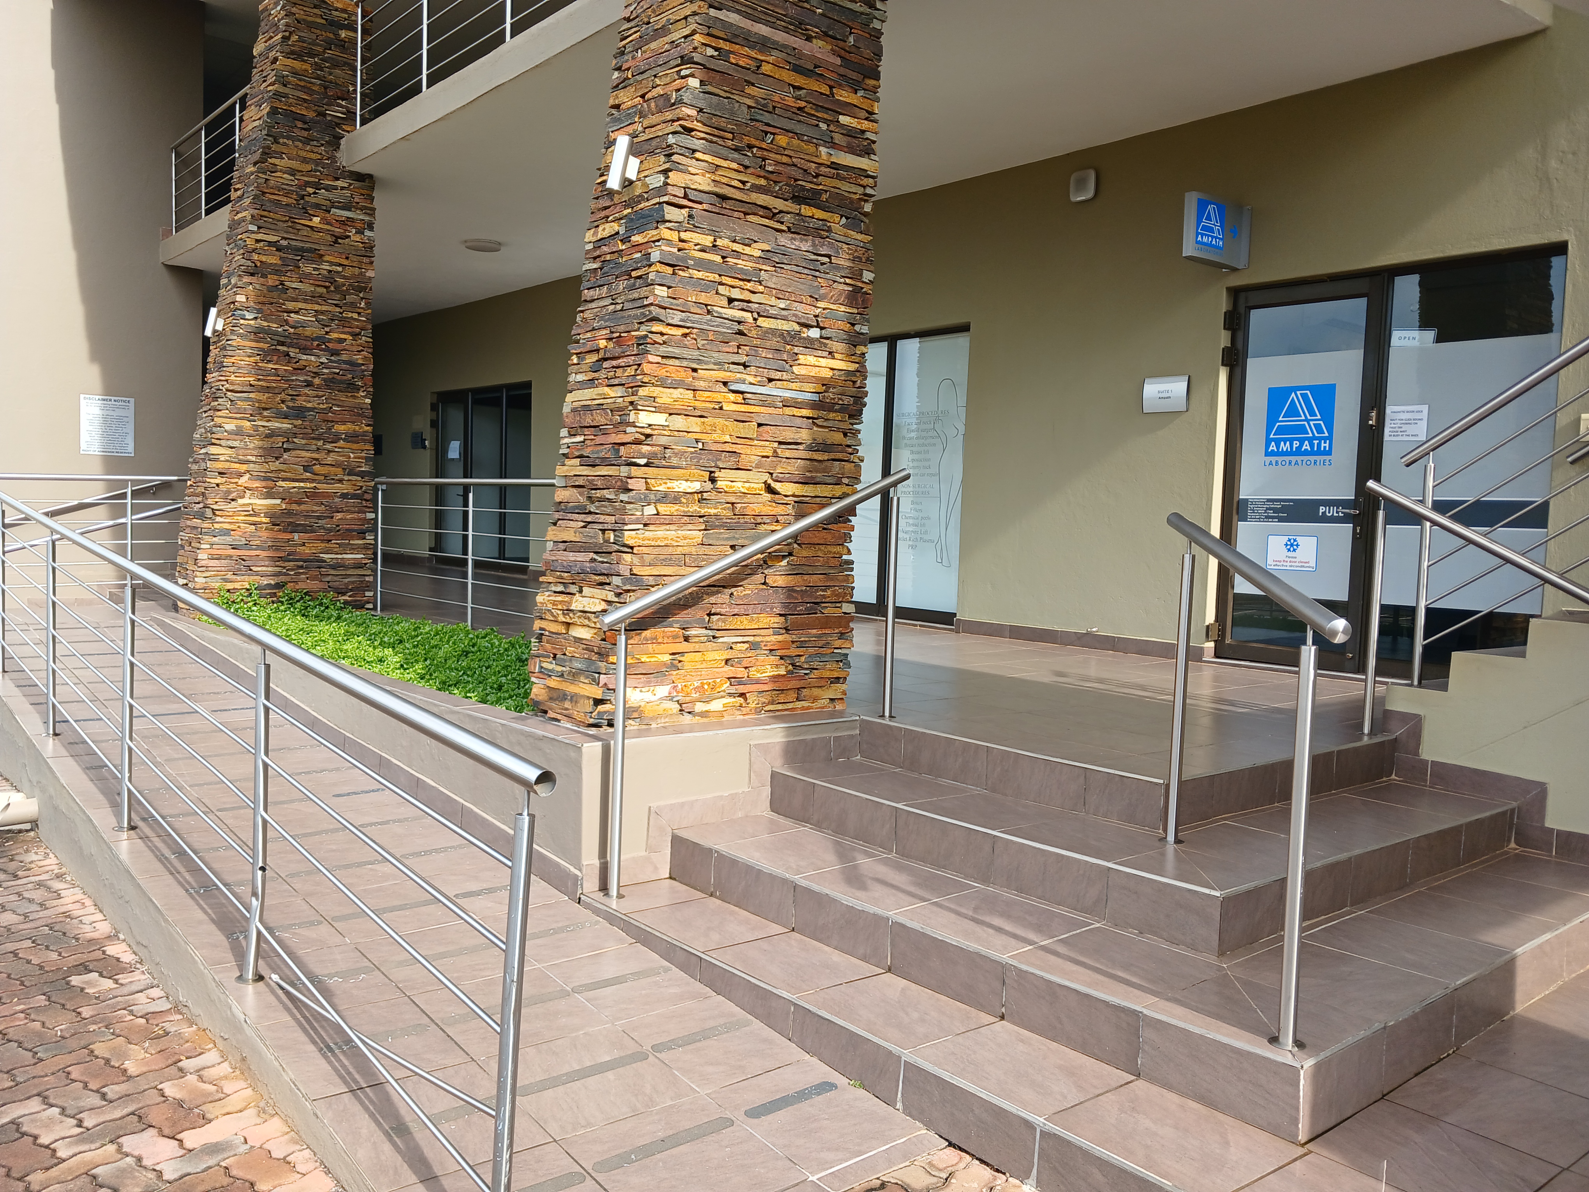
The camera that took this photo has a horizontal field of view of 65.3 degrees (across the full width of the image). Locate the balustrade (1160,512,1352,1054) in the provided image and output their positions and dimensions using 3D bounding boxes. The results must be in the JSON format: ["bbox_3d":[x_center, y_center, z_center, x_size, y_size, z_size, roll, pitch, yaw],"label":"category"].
[{"bbox_3d":[1.060,0.341,3.038,0.080,1.089,1.342,2,4,3],"label":"balustrade"}]

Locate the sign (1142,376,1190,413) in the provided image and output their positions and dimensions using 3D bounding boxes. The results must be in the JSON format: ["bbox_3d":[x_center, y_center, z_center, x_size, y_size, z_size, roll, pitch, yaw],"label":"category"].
[{"bbox_3d":[2.212,-1.193,7.361,0.030,0.211,0.309,-1,5,-39],"label":"sign"}]

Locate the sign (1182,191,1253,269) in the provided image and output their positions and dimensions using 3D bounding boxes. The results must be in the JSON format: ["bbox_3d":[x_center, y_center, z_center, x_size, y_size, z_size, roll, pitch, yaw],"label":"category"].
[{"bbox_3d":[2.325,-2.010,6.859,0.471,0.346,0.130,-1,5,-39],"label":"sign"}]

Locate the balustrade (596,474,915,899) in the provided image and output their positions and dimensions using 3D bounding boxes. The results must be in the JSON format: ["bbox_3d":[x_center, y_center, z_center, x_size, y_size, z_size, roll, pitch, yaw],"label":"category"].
[{"bbox_3d":[-0.094,0.230,4.229,1.331,1.395,0.080,-1,5,-41],"label":"balustrade"}]

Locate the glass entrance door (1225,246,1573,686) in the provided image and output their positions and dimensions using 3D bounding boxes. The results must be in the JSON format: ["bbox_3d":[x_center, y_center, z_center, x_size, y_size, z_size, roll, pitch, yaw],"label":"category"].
[{"bbox_3d":[3.030,-0.634,6.531,0.100,2.119,1.760,-1,5,-39],"label":"glass entrance door"}]

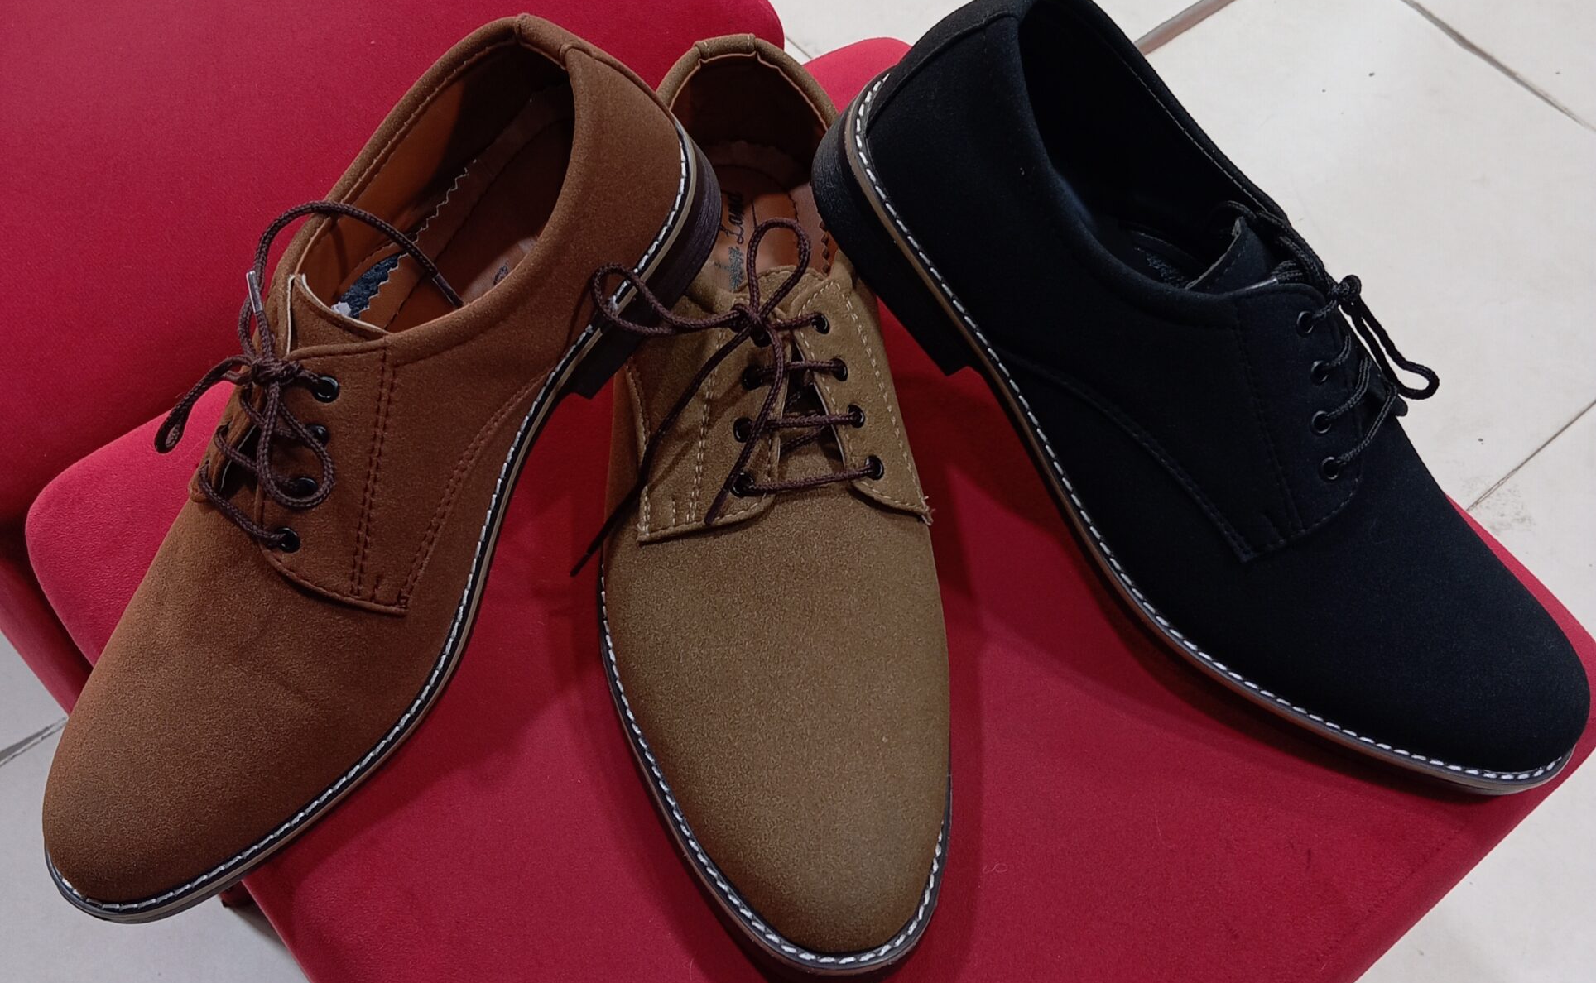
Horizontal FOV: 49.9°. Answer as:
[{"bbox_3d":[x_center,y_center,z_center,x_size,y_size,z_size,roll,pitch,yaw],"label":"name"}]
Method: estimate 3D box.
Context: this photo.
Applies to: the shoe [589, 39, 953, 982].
[{"bbox_3d":[-0.010,-0.008,0.533,0.108,0.112,0.300,-5,58,-11],"label":"shoe"}]

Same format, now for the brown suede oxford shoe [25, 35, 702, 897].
[{"bbox_3d":[-0.141,-0.010,0.506,0.108,0.112,0.300,34,83,18],"label":"brown suede oxford shoe"}]

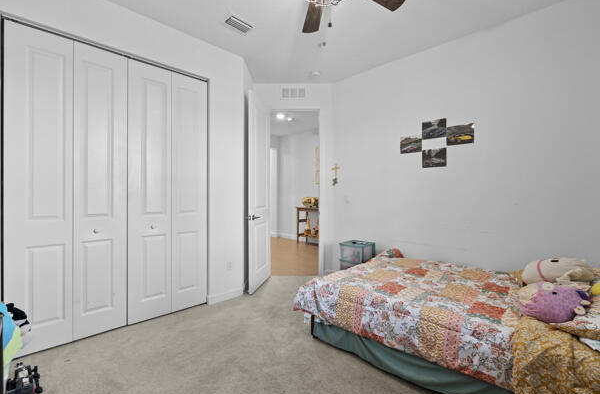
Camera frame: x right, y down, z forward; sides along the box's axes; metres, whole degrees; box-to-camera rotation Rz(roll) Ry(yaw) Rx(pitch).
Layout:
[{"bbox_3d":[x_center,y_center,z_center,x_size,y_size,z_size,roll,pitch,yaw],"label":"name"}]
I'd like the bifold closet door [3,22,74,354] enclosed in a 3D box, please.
[{"bbox_3d":[-1.983,-0.049,2.041,0.378,2.432,0.035,0,0,-44],"label":"bifold closet door"}]

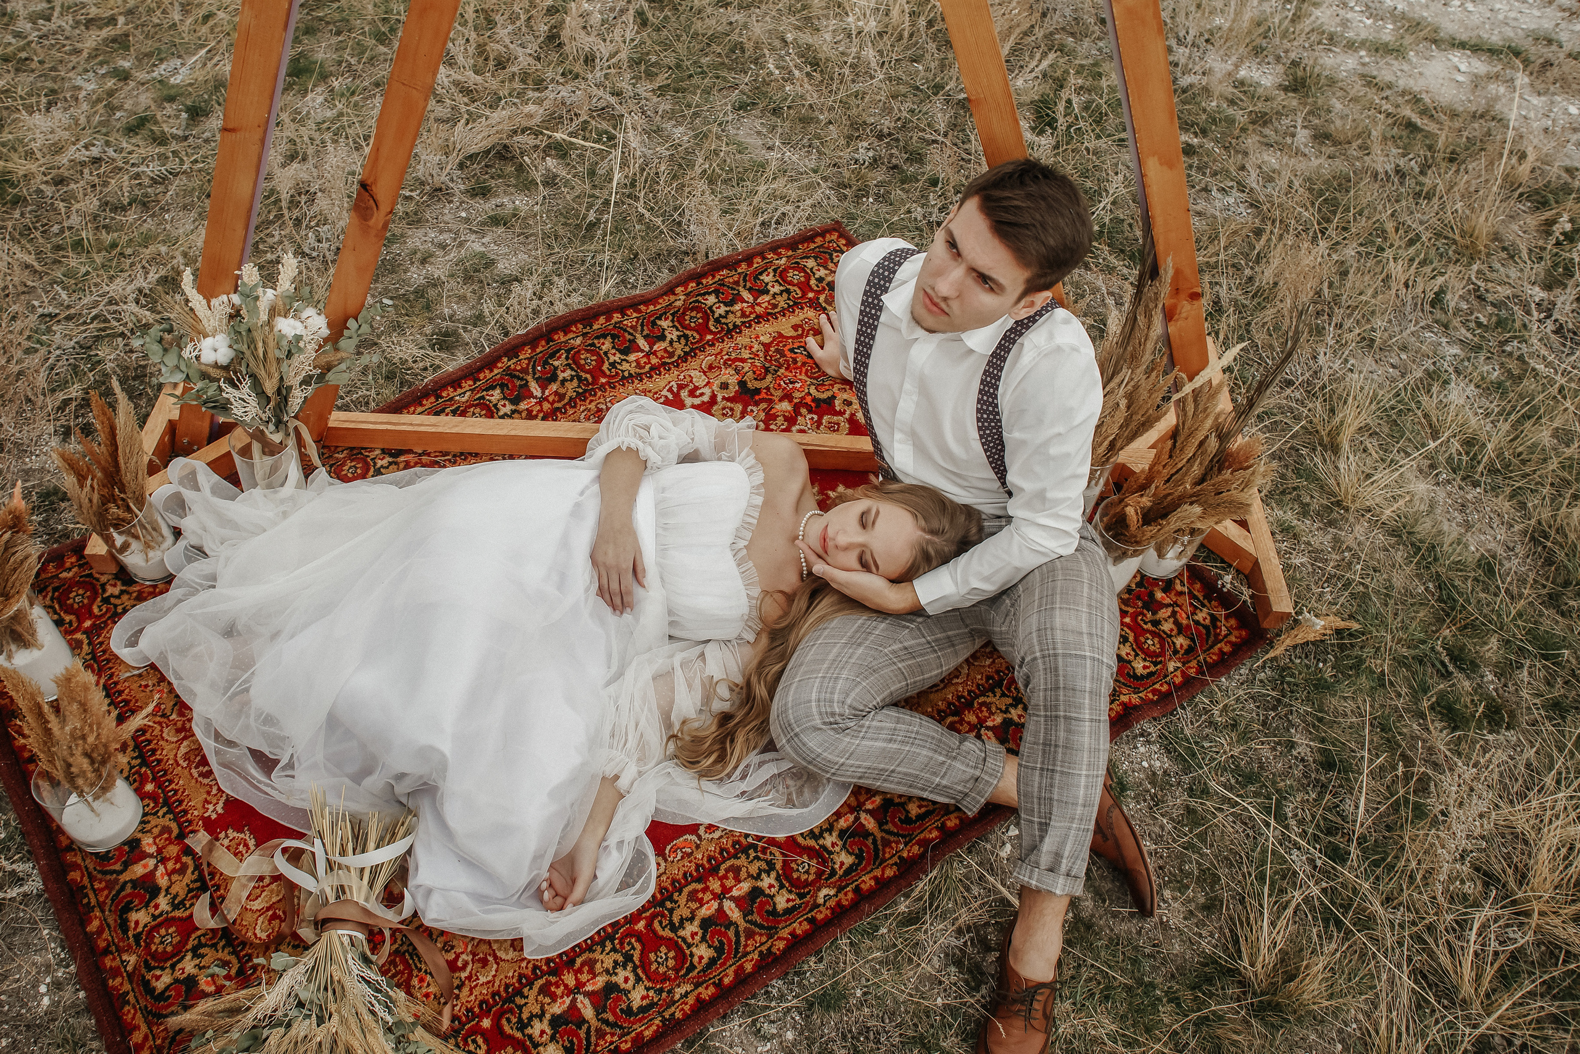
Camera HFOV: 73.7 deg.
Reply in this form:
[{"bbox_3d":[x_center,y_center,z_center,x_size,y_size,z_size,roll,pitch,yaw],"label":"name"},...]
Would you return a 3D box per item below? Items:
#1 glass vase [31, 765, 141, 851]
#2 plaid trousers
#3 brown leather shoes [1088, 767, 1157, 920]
[{"bbox_3d":[-1.066,0.411,1.603,0.107,0.130,0.107,2,48,-2],"label":"glass vase"},{"bbox_3d":[0.327,0.163,1.707,0.550,0.430,0.740,23,51,16],"label":"plaid trousers"},{"bbox_3d":[0.463,0.497,1.650,0.110,0.100,0.295,-13,52,-1],"label":"brown leather shoes"}]

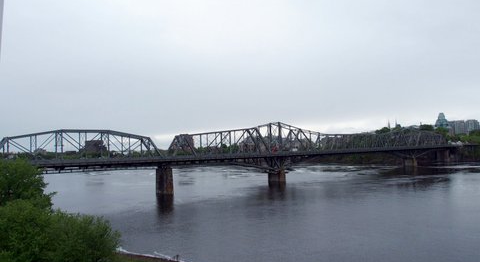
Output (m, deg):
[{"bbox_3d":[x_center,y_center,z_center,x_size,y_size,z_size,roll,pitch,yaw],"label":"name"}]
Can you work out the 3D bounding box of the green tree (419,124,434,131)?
[{"bbox_3d":[213.730,-3.670,445.000,17.000,11.000,14.000,-2,-1,26],"label":"green tree"}]

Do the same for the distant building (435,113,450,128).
[{"bbox_3d":[333.760,-16.810,640.000,25.000,25.000,24.000,-2,-1,28],"label":"distant building"}]

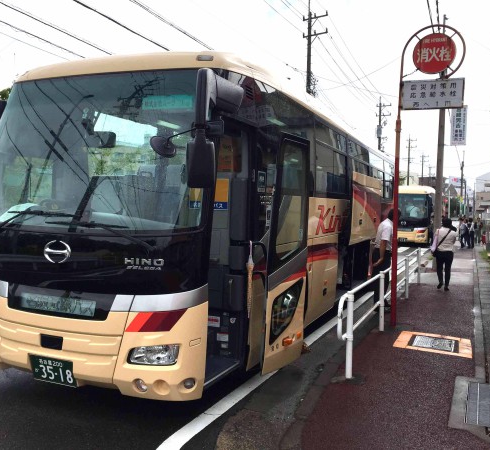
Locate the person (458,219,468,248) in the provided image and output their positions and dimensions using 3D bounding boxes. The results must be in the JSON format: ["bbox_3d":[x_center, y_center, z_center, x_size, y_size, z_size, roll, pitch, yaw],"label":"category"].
[{"bbox_3d":[12.137,0.473,28.000,0.480,1.670,0.380,2,1,24],"label":"person"}]

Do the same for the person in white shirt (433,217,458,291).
[{"bbox_3d":[4.346,0.632,10.950,0.530,1.580,0.380,2,1,24],"label":"person in white shirt"}]

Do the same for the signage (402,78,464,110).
[{"bbox_3d":[2.589,-1.796,6.920,0.800,0.400,0.030,2,1,23],"label":"signage"}]

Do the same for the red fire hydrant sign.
[{"bbox_3d":[2.618,-2.356,6.930,0.570,0.570,0.025,2,1,23],"label":"red fire hydrant sign"}]

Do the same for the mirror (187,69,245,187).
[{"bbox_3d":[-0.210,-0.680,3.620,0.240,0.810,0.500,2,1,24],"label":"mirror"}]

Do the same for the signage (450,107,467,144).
[{"bbox_3d":[6.605,-3.062,15.500,0.450,1.200,0.070,2,1,24],"label":"signage"}]

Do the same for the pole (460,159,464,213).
[{"bbox_3d":[23.680,-3.000,55.000,0.260,8.200,0.260,2,1,24],"label":"pole"}]

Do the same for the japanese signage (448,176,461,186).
[{"bbox_3d":[24.321,-5.019,58.000,1.900,1.100,0.200,1,1,-18],"label":"japanese signage"}]

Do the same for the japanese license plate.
[{"bbox_3d":[-1.505,1.145,3.945,0.440,0.220,0.020,2,14,23],"label":"japanese license plate"}]

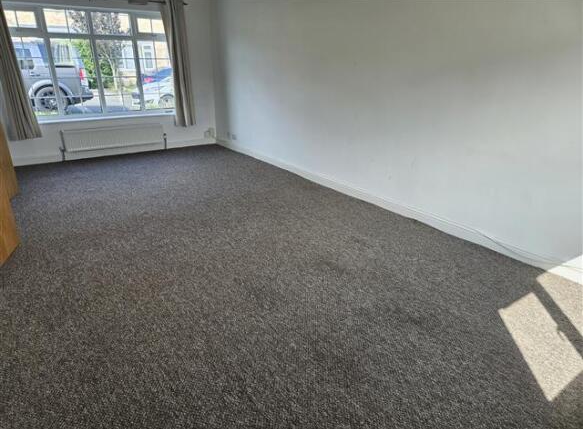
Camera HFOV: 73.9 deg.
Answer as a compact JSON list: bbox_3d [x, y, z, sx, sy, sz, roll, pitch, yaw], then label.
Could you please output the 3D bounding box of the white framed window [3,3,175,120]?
[{"bbox_3d":[-2.841,-2.182,5.701,2.209,1.534,0.160,-13,25,-32],"label":"white framed window"}]

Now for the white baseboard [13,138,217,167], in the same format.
[{"bbox_3d":[-2.677,-1.020,6.212,3.157,0.120,0.025,-13,25,-32],"label":"white baseboard"}]

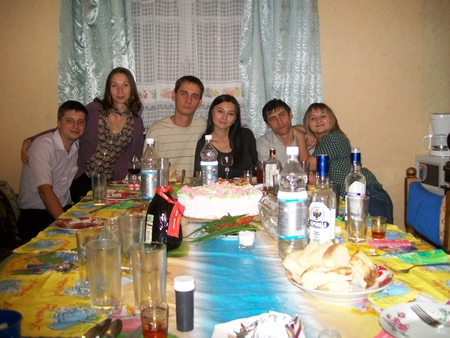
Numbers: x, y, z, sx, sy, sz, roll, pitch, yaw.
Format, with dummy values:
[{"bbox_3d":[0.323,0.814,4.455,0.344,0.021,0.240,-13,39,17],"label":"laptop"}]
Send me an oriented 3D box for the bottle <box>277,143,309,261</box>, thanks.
[{"bbox_3d":[0.194,0.100,1.265,0.087,0.326,0.087,0,6,0],"label":"bottle"}]

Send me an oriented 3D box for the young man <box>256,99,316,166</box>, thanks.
[{"bbox_3d":[0.400,0.189,2.795,0.520,1.290,0.720,0,6,0],"label":"young man"}]

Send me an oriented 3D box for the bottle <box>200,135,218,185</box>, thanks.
[{"bbox_3d":[-0.076,-0.001,2.170,0.086,0.326,0.086,0,6,0],"label":"bottle"}]

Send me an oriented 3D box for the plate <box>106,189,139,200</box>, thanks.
[{"bbox_3d":[-0.551,0.137,2.360,0.190,0.024,0.190,0,6,0],"label":"plate"}]

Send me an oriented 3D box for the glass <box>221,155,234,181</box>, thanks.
[{"bbox_3d":[0.015,0.008,2.680,0.073,0.185,0.073,0,6,0],"label":"glass"}]

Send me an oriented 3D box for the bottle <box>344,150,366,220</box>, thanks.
[{"bbox_3d":[0.488,0.065,1.643,0.075,0.279,0.075,-1,6,2],"label":"bottle"}]

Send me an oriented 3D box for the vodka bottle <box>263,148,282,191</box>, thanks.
[{"bbox_3d":[0.269,0.003,2.466,0.100,0.232,0.065,1,7,21],"label":"vodka bottle"}]

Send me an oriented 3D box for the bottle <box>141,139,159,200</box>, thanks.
[{"bbox_3d":[-0.355,0.015,2.093,0.080,0.310,0.080,-2,6,-10],"label":"bottle"}]

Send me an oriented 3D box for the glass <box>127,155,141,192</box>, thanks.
[{"bbox_3d":[-0.515,0.032,2.518,0.074,0.190,0.074,-2,6,-12],"label":"glass"}]

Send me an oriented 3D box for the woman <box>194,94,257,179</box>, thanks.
[{"bbox_3d":[0.010,0.175,2.834,0.470,1.300,0.720,0,6,3],"label":"woman"}]

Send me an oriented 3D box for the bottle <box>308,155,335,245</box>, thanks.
[{"bbox_3d":[0.301,0.099,1.355,0.076,0.281,0.076,4,8,39],"label":"bottle"}]

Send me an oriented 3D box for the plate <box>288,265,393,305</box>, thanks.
[{"bbox_3d":[0.268,0.260,1.030,0.235,0.033,0.235,-1,6,0],"label":"plate"}]

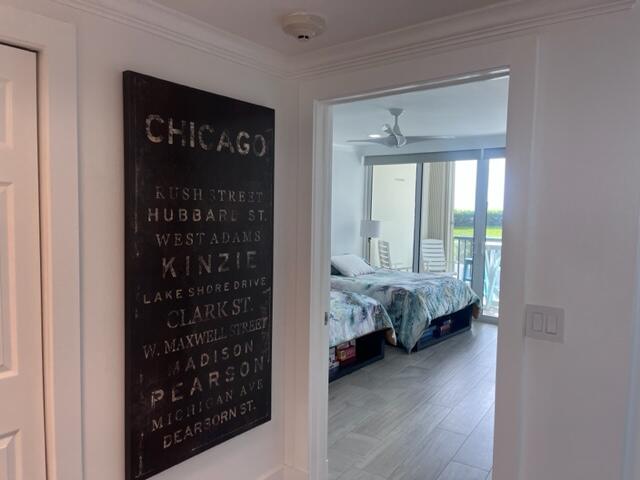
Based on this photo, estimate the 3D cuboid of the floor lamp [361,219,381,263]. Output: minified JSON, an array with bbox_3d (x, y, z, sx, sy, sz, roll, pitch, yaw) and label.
[{"bbox_3d":[0.788,0.075,7.553,0.340,0.770,0.340,4,4,38],"label":"floor lamp"}]

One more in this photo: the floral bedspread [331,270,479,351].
[{"bbox_3d":[0.790,0.756,6.302,2.000,0.680,1.780,4,4,38],"label":"floral bedspread"}]

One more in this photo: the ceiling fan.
[{"bbox_3d":[0.805,-1.193,5.136,1.280,0.410,1.250,4,4,38],"label":"ceiling fan"}]

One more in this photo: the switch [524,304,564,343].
[{"bbox_3d":[0.771,0.288,1.654,0.118,0.117,0.012,4,4,38],"label":"switch"}]

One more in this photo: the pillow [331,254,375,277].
[{"bbox_3d":[0.429,0.310,6.634,0.460,0.170,0.620,40,25,30],"label":"pillow"}]

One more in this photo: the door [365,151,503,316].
[{"bbox_3d":[1.811,-0.080,7.156,2.700,2.430,0.130,4,4,38],"label":"door"}]

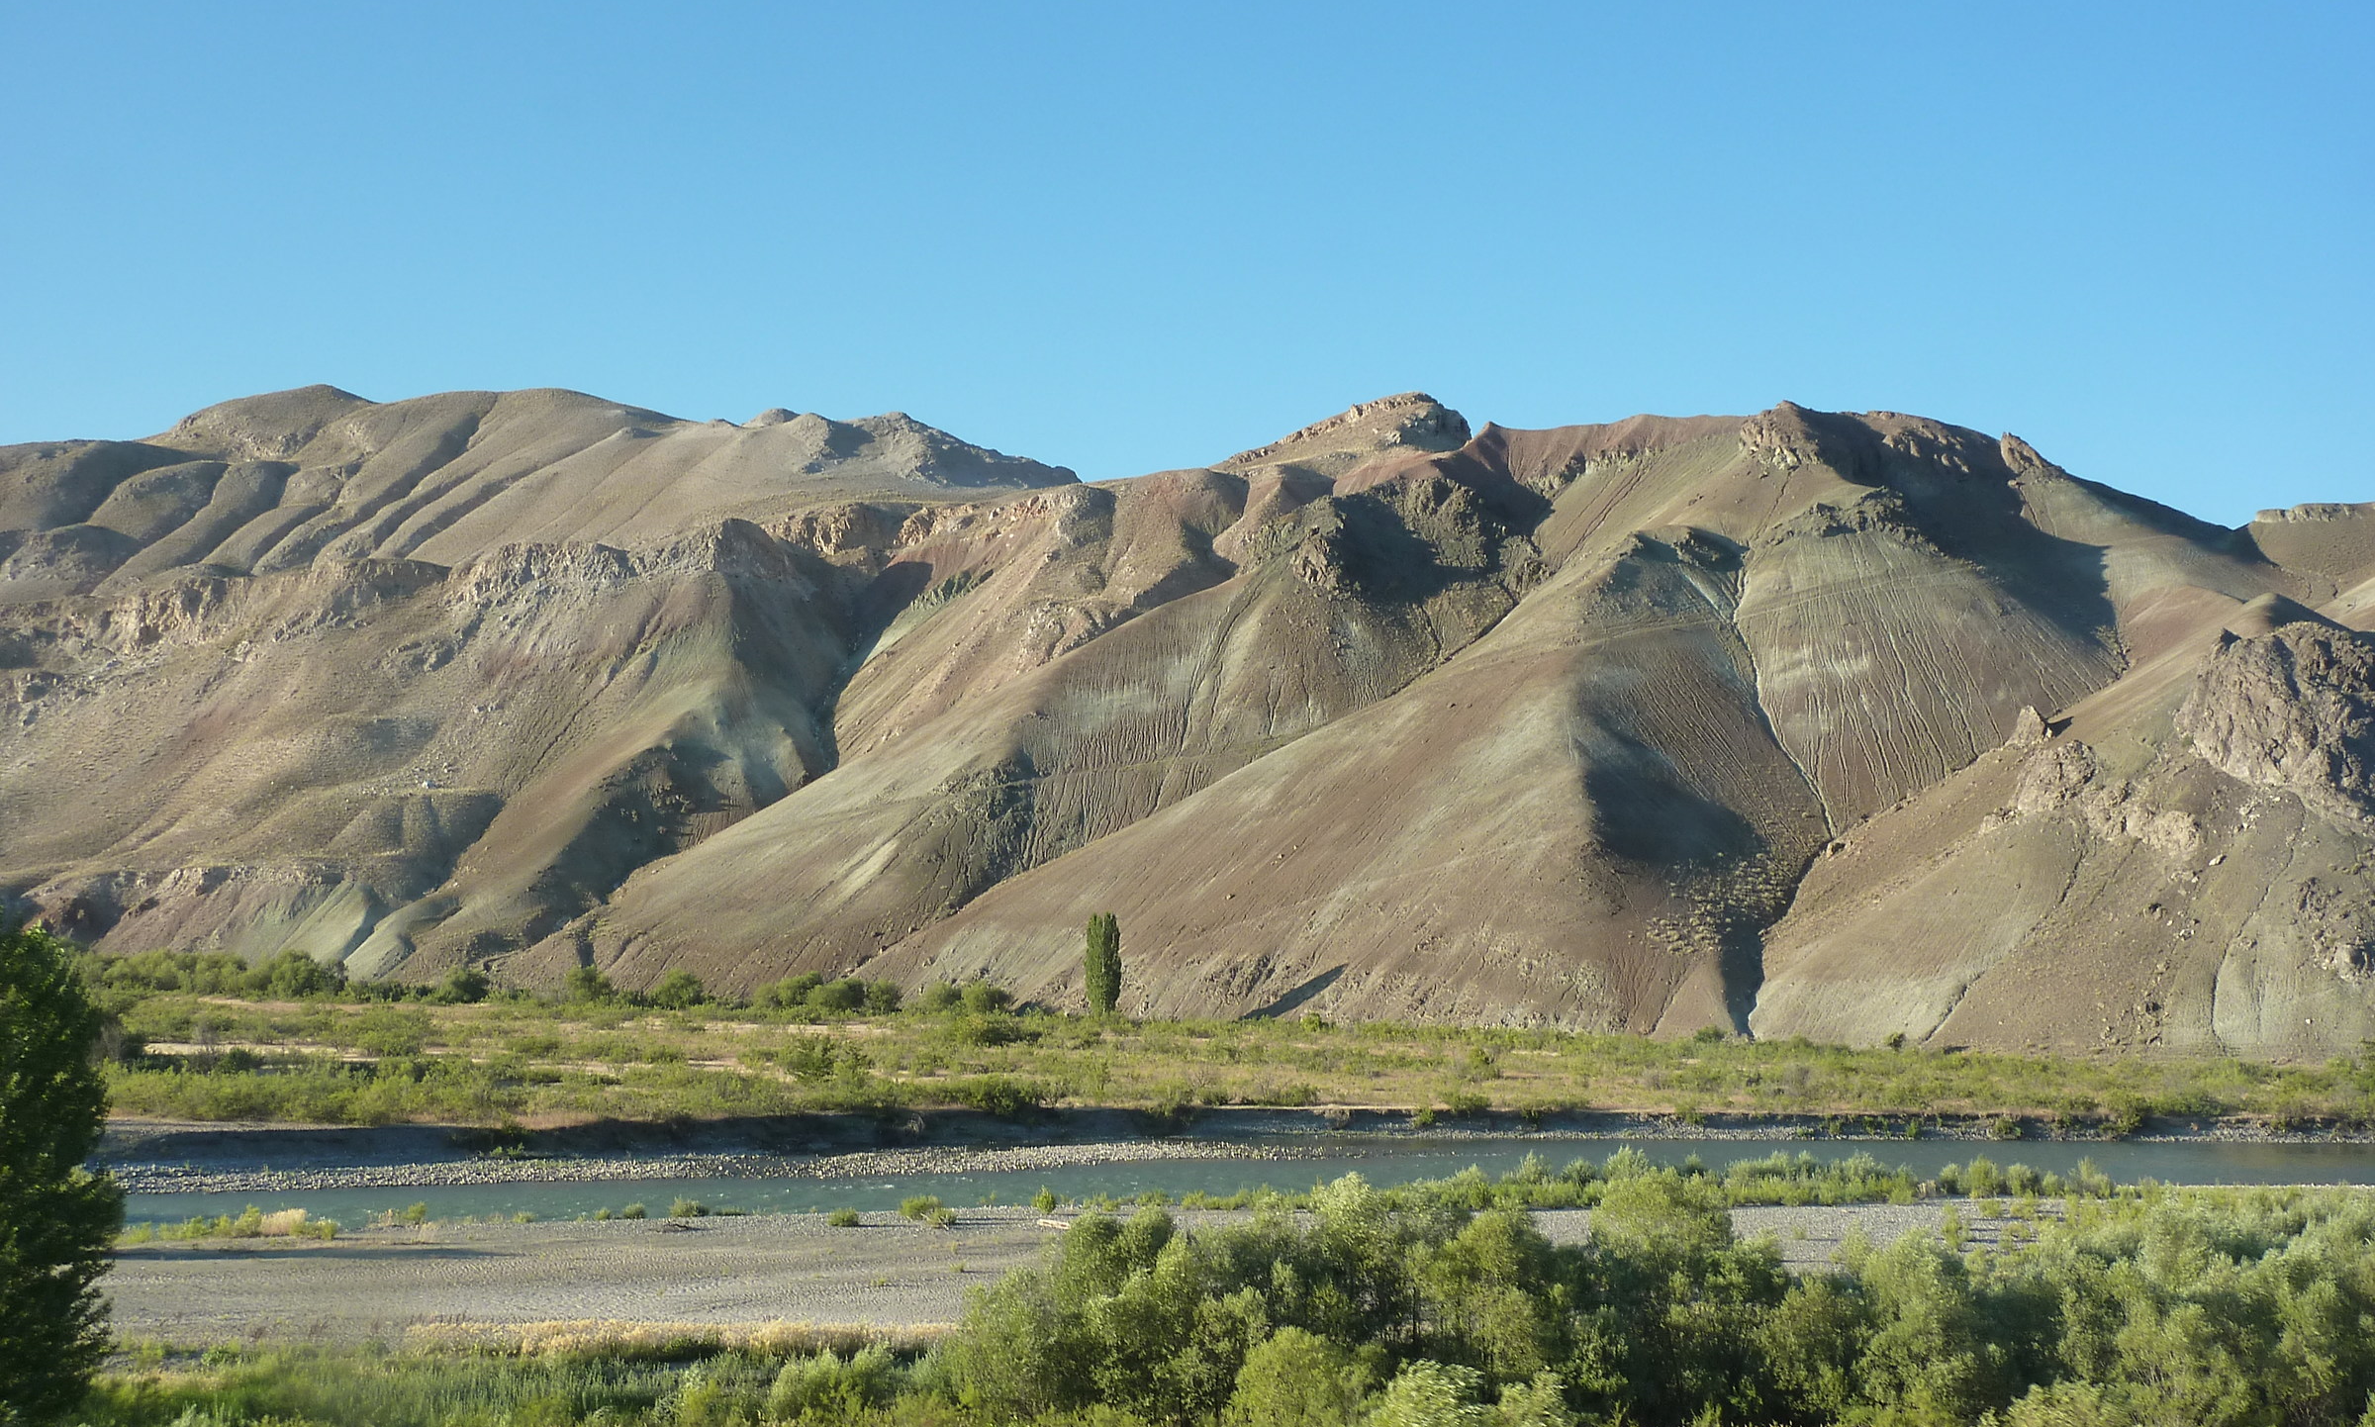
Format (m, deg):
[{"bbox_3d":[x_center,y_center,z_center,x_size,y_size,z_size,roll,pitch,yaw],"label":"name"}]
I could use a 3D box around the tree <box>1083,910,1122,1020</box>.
[{"bbox_3d":[-9.840,29.500,320.000,4.300,12.400,4.200,0,-4,0],"label":"tree"}]

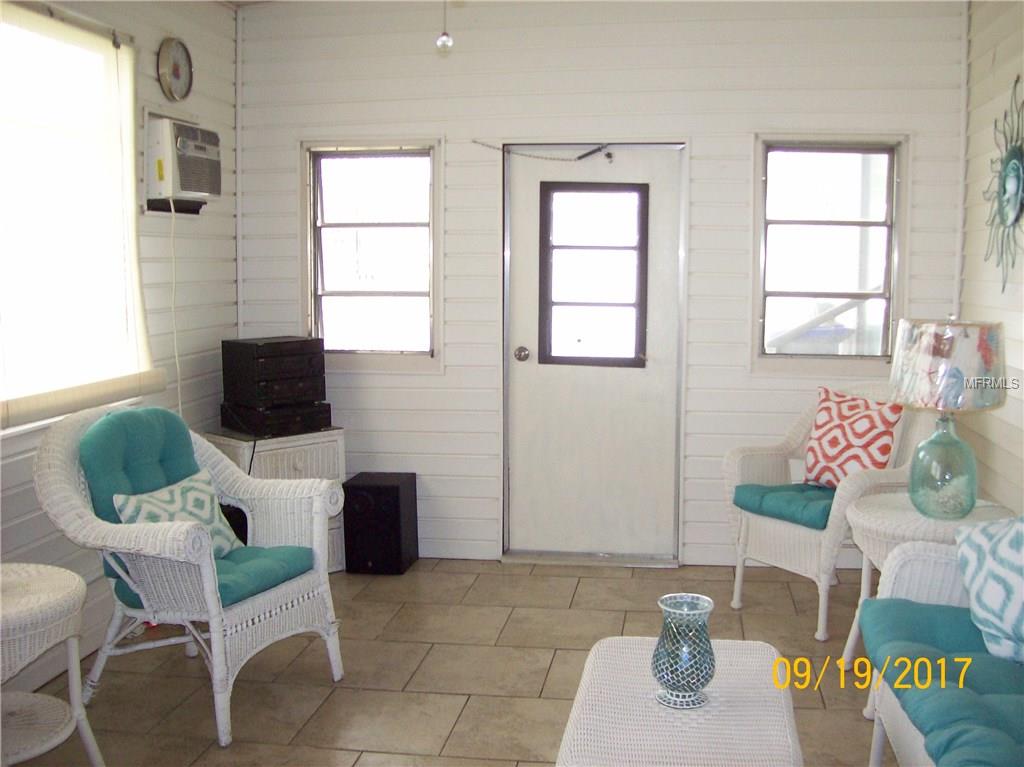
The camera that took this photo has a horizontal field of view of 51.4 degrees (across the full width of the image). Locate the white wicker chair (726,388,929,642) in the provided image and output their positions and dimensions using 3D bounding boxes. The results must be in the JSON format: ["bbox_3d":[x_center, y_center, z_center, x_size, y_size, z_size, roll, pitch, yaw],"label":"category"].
[{"bbox_3d":[1.262,0.461,4.187,0.660,0.900,0.630,-4,7,-30],"label":"white wicker chair"}]

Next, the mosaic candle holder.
[{"bbox_3d":[0.366,0.567,2.237,0.132,0.206,0.132,1,6,8],"label":"mosaic candle holder"}]

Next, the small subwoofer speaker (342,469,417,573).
[{"bbox_3d":[-0.597,0.637,4.874,0.265,0.410,0.250,1,6,8],"label":"small subwoofer speaker"}]

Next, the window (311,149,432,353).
[{"bbox_3d":[-0.656,-0.613,4.937,0.580,0.940,0.080,1,6,8],"label":"window"}]

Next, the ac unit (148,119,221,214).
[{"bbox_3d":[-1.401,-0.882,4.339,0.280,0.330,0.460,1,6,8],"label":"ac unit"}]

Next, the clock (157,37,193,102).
[{"bbox_3d":[-1.346,-1.250,4.261,0.045,0.250,0.250,1,6,8],"label":"clock"}]

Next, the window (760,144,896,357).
[{"bbox_3d":[1.386,-0.580,4.700,0.570,0.940,0.080,1,6,8],"label":"window"}]

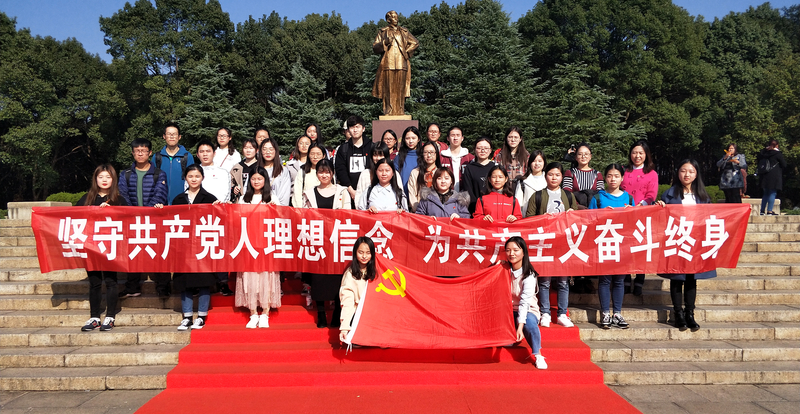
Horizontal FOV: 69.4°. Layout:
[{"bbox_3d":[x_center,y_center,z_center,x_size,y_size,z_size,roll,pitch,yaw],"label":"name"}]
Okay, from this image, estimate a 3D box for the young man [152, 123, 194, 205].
[{"bbox_3d":[-2.768,-0.132,7.047,0.470,1.773,0.340,0,0,-1],"label":"young man"}]

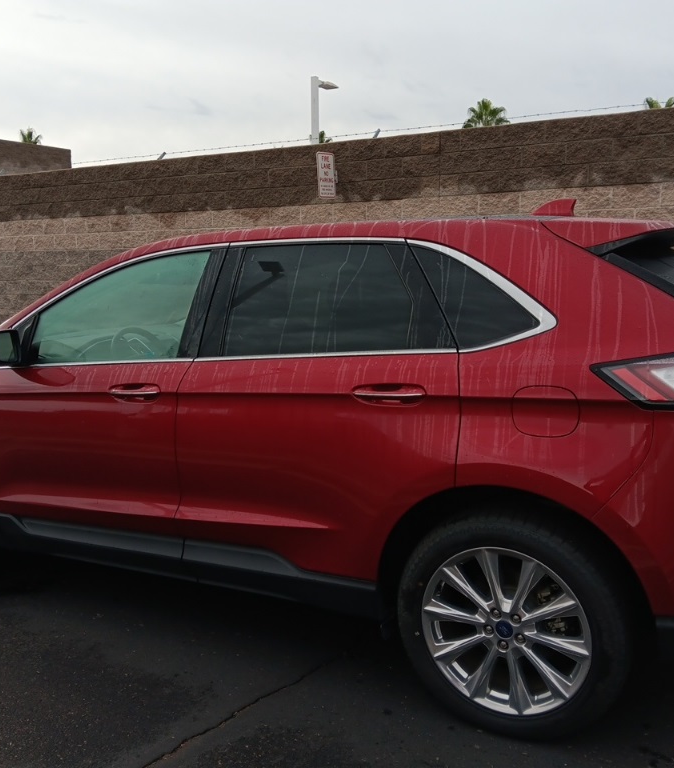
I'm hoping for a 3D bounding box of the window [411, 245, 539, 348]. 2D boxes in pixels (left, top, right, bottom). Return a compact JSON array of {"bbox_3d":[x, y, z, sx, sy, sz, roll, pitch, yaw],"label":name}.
[{"bbox_3d":[0.439,-0.292,2.528,0.480,0.385,0.050,2,-16,24],"label":"window"}]

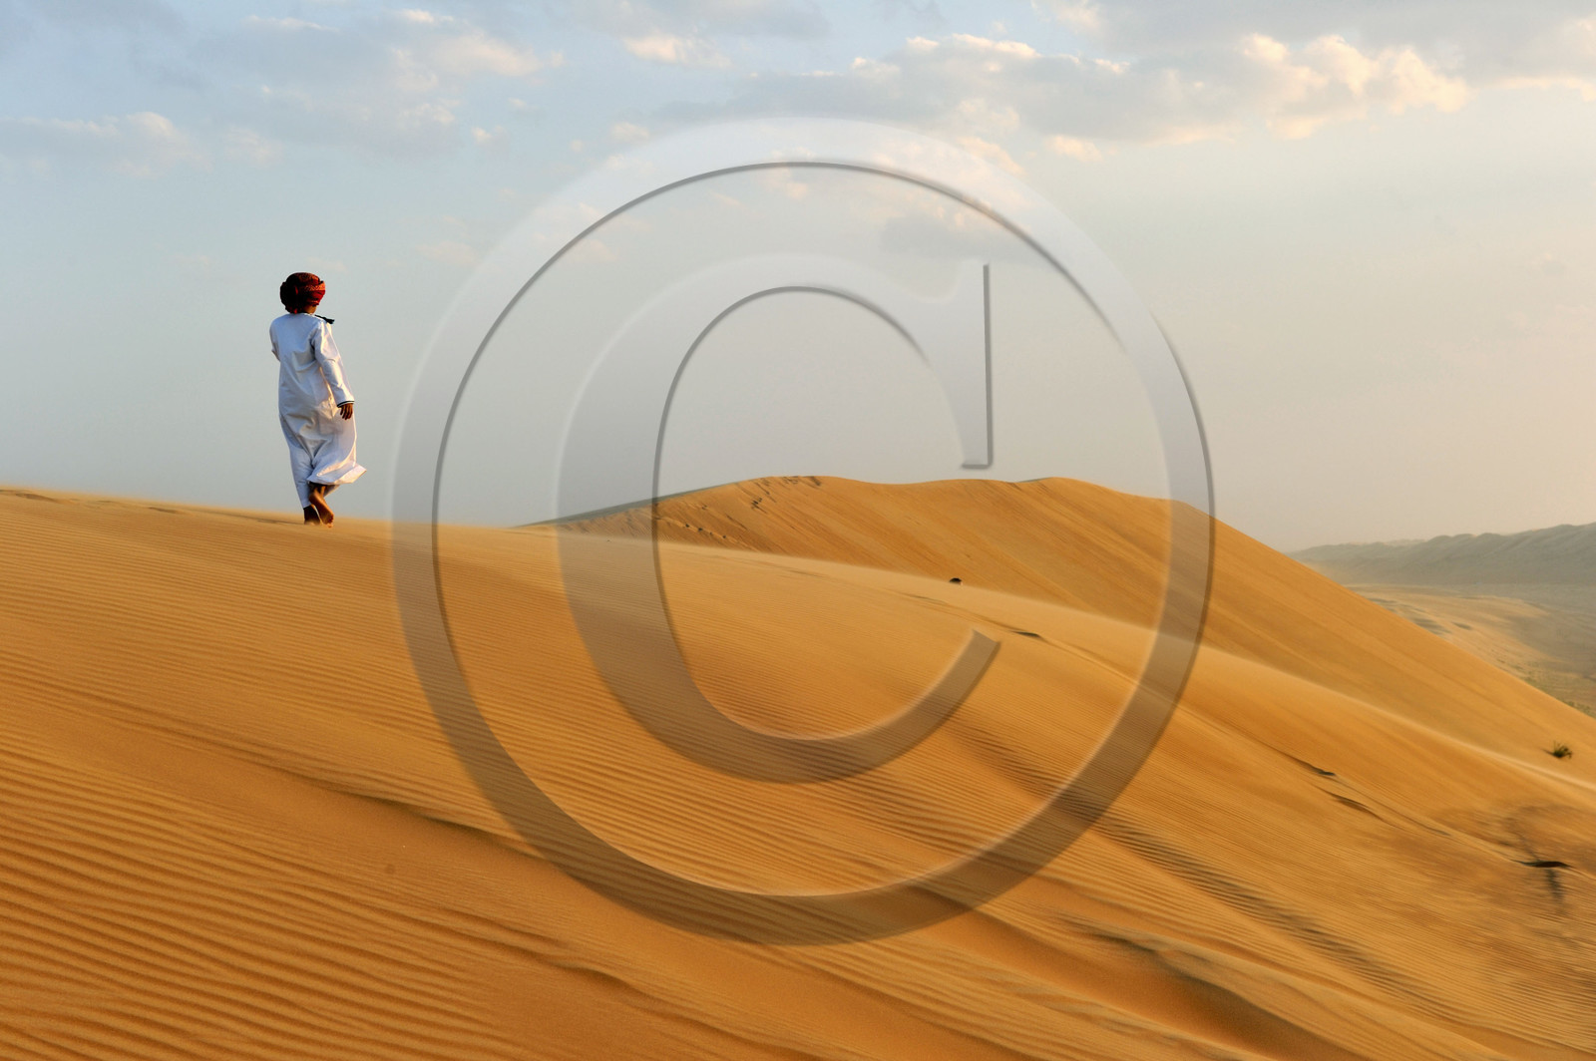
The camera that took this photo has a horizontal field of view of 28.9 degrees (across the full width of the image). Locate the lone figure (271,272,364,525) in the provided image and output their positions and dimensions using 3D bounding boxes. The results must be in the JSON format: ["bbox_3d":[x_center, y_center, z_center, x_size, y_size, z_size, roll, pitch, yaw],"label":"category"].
[{"bbox_3d":[-3.210,-0.880,20.700,0.620,1.690,0.500,0,0,0],"label":"lone figure"}]

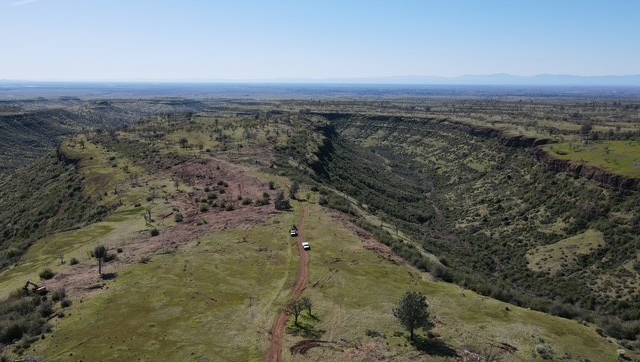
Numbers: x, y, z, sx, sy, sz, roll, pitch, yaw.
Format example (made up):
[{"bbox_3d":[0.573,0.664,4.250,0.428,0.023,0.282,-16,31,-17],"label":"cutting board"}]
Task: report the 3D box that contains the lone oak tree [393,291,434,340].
[{"bbox_3d":[25.964,36.916,121.346,11.200,14.700,10.900,0,13,0],"label":"lone oak tree"}]

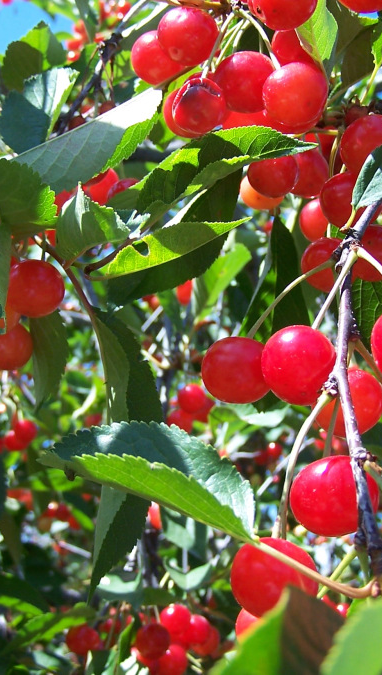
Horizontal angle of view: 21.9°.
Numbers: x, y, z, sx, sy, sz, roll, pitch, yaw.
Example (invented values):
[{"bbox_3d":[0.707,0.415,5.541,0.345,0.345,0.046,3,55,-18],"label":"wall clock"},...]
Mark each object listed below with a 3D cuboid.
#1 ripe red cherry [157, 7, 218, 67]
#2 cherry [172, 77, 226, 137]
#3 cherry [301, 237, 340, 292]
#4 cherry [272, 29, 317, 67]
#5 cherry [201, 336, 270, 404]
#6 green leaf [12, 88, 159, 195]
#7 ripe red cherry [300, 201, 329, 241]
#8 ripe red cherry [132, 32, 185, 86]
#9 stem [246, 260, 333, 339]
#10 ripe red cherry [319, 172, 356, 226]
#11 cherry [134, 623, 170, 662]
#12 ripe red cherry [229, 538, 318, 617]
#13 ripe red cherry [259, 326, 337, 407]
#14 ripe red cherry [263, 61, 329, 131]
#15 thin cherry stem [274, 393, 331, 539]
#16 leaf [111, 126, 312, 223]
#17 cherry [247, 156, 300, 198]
[{"bbox_3d":[-0.001,-0.107,0.352,0.021,0.021,0.021,0,-17,0],"label":"ripe red cherry"},{"bbox_3d":[0.003,-0.084,0.357,0.020,0.020,0.020,9,-18,0],"label":"cherry"},{"bbox_3d":[0.053,-0.027,0.374,0.021,0.020,0.021,0,-33,0],"label":"cherry"},{"bbox_3d":[0.044,-0.119,0.403,0.022,0.020,0.022,0,-15,0],"label":"cherry"},{"bbox_3d":[0.014,0.010,0.302,0.021,0.020,0.021,0,-25,0],"label":"cherry"},{"bbox_3d":[-0.036,-0.065,0.345,0.062,0.022,0.020,-26,-6,0],"label":"green leaf"},{"bbox_3d":[0.059,-0.054,0.452,0.019,0.019,0.019,0,-17,0],"label":"ripe red cherry"},{"bbox_3d":[-0.013,-0.106,0.376,0.020,0.020,0.020,13,-22,0],"label":"ripe red cherry"},{"bbox_3d":[0.027,-0.011,0.287,0.036,0.005,0.005,-43,-2,32],"label":"stem"},{"bbox_3d":[0.057,-0.049,0.352,0.021,0.020,0.021,0,-33,0],"label":"ripe red cherry"},{"bbox_3d":[-0.023,0.184,0.595,0.021,0.020,0.021,0,-17,0],"label":"cherry"},{"bbox_3d":[0.020,0.059,0.241,0.021,0.020,0.021,0,-17,0],"label":"ripe red cherry"},{"bbox_3d":[0.029,0.007,0.267,0.021,0.020,0.021,16,-12,0],"label":"ripe red cherry"},{"bbox_3d":[0.032,-0.074,0.303,0.021,0.021,0.021,0,-15,0],"label":"ripe red cherry"},{"bbox_3d":[0.027,0.032,0.256,0.006,0.041,0.004,19,-20,8],"label":"thin cherry stem"},{"bbox_3d":[0.008,-0.056,0.341,0.069,0.027,0.012,-20,-47,12],"label":"leaf"},{"bbox_3d":[0.035,-0.069,0.424,0.022,0.020,0.022,0,-15,0],"label":"cherry"}]

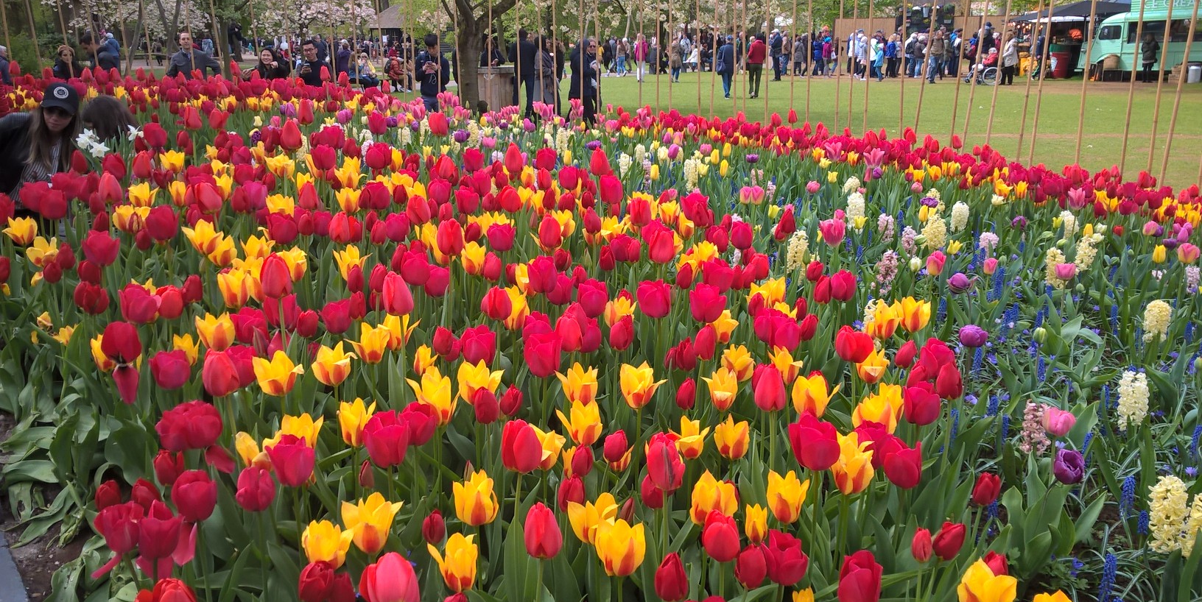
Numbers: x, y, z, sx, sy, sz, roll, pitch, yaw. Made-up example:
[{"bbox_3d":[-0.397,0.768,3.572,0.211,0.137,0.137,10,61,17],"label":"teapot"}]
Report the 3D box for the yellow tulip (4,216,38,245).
[{"bbox_3d":[-1.438,-0.172,2.450,0.086,0.068,0.077,0,15,0],"label":"yellow tulip"}]

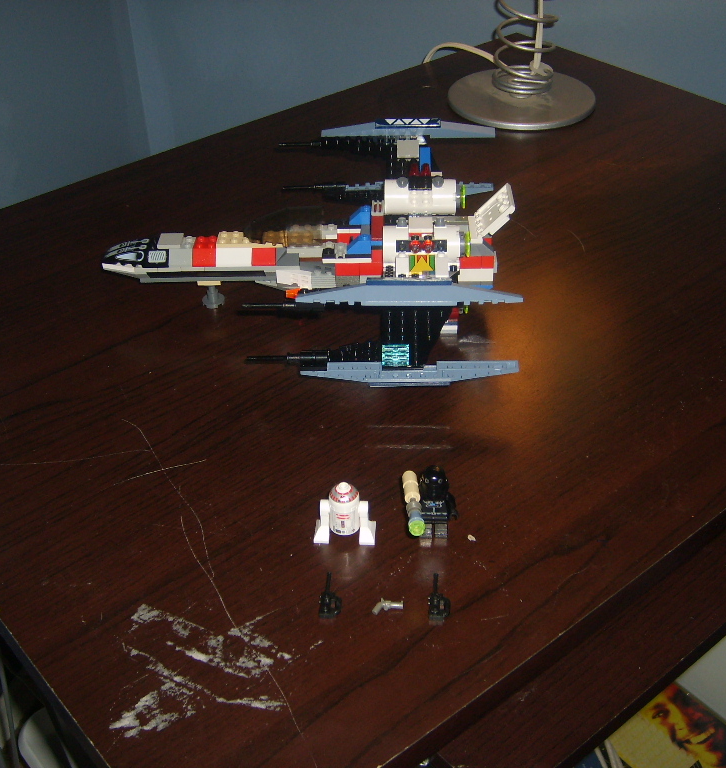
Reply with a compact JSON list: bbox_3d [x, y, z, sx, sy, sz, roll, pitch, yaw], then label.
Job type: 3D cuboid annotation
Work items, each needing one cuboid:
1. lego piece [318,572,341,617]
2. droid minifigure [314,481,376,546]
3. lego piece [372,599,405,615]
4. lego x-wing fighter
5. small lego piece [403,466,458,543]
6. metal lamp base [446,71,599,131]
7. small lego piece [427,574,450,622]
[{"bbox_3d":[-0.016,0.105,0.519,0.011,0.005,0.029,1,38,3],"label":"lego piece"},{"bbox_3d":[-0.010,0.066,0.544,0.033,0.036,0.017,1,38,3],"label":"droid minifigure"},{"bbox_3d":[0.012,0.110,0.512,0.016,0.004,0.011,2,38,4],"label":"lego piece"},{"bbox_3d":[-0.038,-0.088,0.697,0.279,0.095,0.247,0,38,2],"label":"lego x-wing fighter"},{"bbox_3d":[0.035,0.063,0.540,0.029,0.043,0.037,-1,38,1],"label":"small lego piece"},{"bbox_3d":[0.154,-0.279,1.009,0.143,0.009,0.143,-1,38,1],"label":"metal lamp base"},{"bbox_3d":[0.038,0.105,0.517,0.011,0.005,0.029,2,38,4],"label":"small lego piece"}]

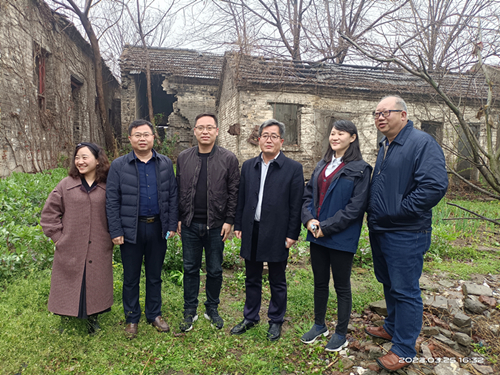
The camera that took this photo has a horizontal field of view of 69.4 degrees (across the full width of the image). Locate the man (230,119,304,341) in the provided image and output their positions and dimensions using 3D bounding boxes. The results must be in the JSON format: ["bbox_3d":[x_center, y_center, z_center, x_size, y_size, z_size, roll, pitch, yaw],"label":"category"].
[{"bbox_3d":[0.140,0.319,2.879,0.540,1.710,0.350,1,4,20],"label":"man"}]

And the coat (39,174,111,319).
[{"bbox_3d":[-1.436,0.470,3.045,0.570,1.140,0.360,-3,4,-27],"label":"coat"}]

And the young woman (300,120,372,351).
[{"bbox_3d":[0.643,0.332,2.685,0.480,1.650,0.380,3,5,40],"label":"young woman"}]

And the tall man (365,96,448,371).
[{"bbox_3d":[1.072,0.260,2.441,0.440,1.730,0.540,-3,5,-32],"label":"tall man"}]

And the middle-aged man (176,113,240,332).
[{"bbox_3d":[-0.342,0.279,2.976,0.520,1.750,0.320,-1,4,0],"label":"middle-aged man"}]

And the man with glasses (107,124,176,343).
[{"bbox_3d":[-0.859,0.321,2.884,0.540,1.710,0.340,-2,4,-20],"label":"man with glasses"}]

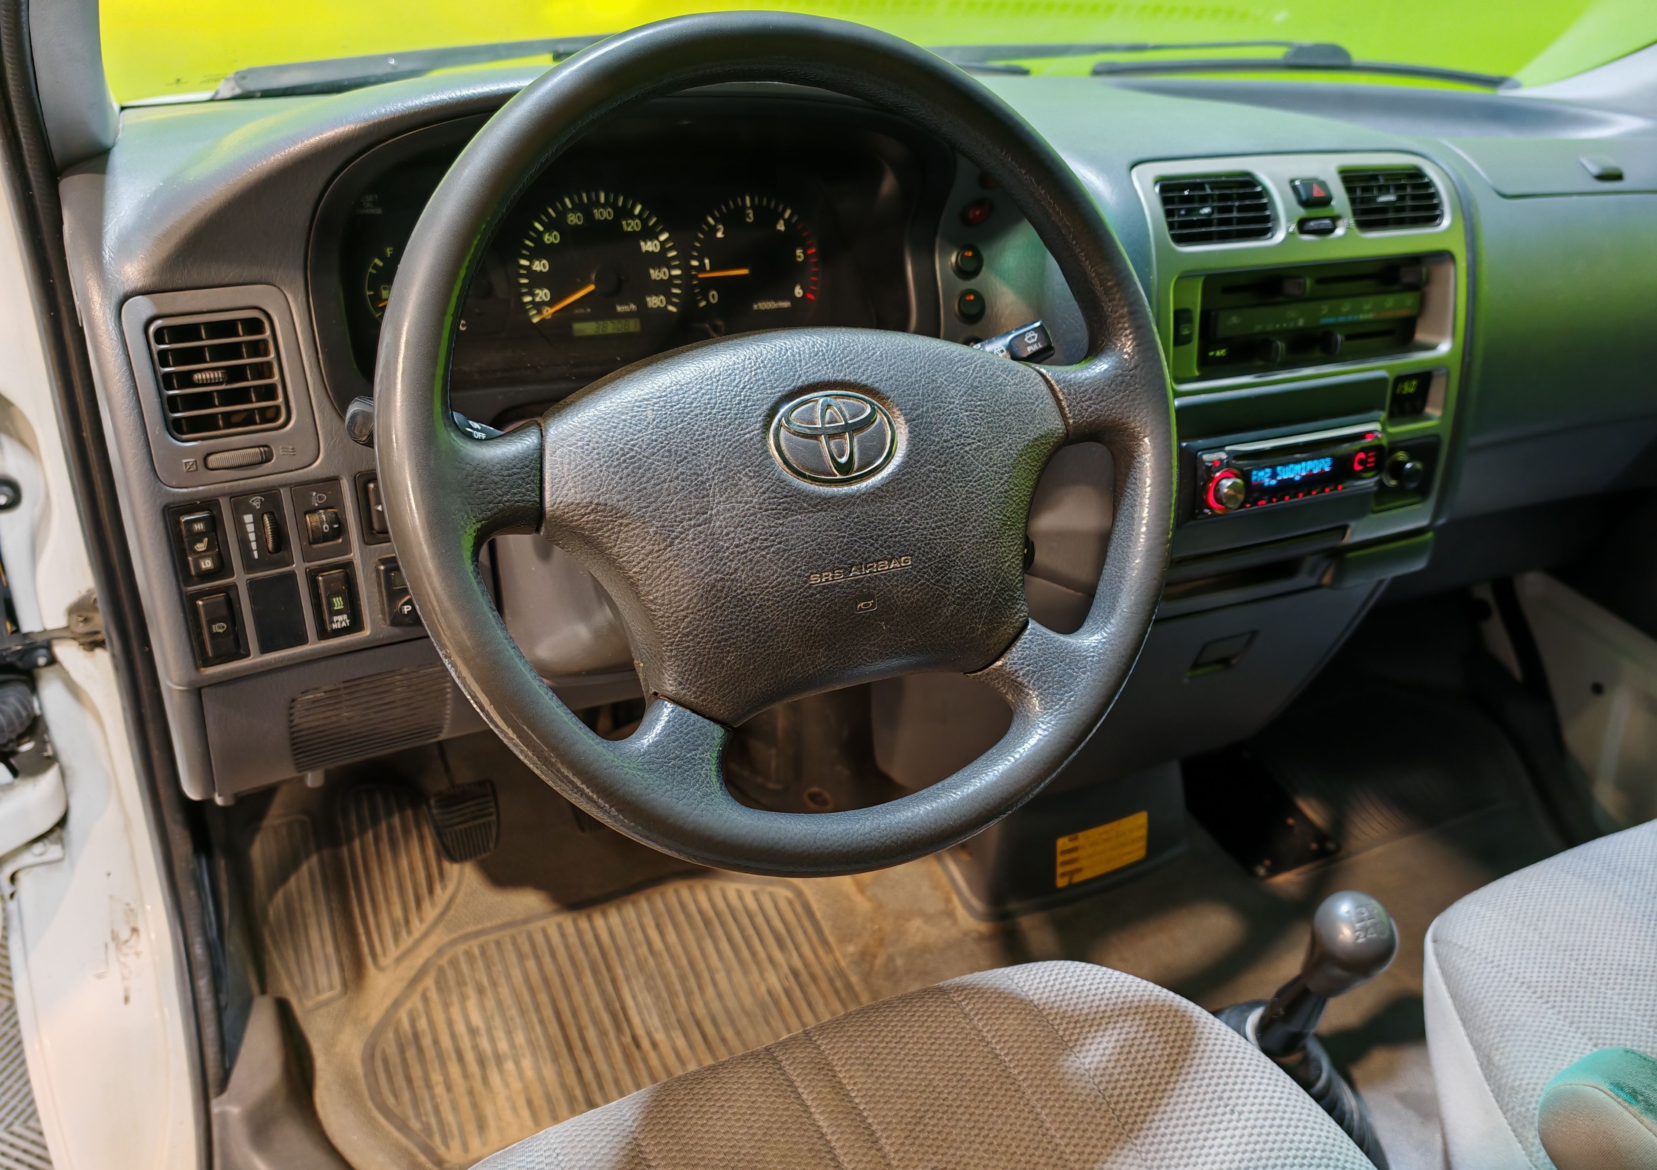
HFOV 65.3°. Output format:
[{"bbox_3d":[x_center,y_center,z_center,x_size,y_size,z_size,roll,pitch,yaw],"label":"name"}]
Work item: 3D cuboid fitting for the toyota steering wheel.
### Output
[{"bbox_3d":[-0.013,-0.063,0.613,0.390,0.390,0.095,-13,2,-25],"label":"toyota steering wheel"}]

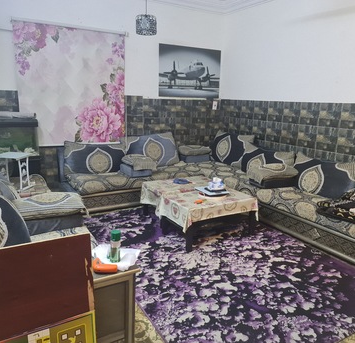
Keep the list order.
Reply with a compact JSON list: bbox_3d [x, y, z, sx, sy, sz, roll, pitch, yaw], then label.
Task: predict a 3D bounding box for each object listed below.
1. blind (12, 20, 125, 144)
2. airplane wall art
[{"bbox_3d":[-1.370,-1.135,4.471,1.461,1.572,0.070,-6,14,-31],"label":"blind"},{"bbox_3d":[0.227,-1.611,5.389,1.188,0.783,0.028,-6,14,-31],"label":"airplane wall art"}]

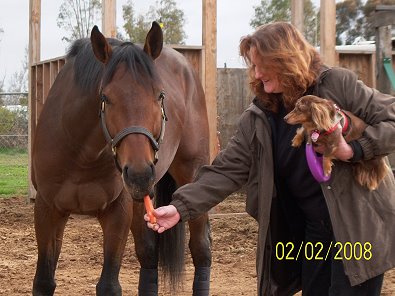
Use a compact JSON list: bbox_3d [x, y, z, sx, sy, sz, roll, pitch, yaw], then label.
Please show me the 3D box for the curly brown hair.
[{"bbox_3d":[0.320,-0.299,4.500,0.280,0.300,0.240,-20,2,-12],"label":"curly brown hair"}]

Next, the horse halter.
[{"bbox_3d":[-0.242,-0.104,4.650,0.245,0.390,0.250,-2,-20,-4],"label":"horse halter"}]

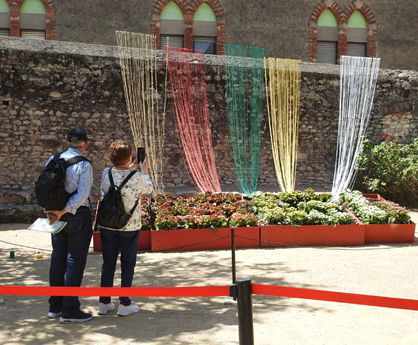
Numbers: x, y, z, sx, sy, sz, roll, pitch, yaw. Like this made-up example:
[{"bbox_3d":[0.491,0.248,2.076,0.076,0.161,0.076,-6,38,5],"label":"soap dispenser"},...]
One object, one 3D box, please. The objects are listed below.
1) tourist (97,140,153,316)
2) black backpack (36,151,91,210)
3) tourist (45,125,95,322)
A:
[{"bbox_3d":[-0.770,0.510,5.820,0.460,1.600,0.500,1,3,27],"label":"tourist"},{"bbox_3d":[-1.335,0.079,5.450,0.320,0.500,0.280,2,3,42],"label":"black backpack"},{"bbox_3d":[-1.260,0.455,5.630,0.480,1.720,0.420,2,3,42],"label":"tourist"}]

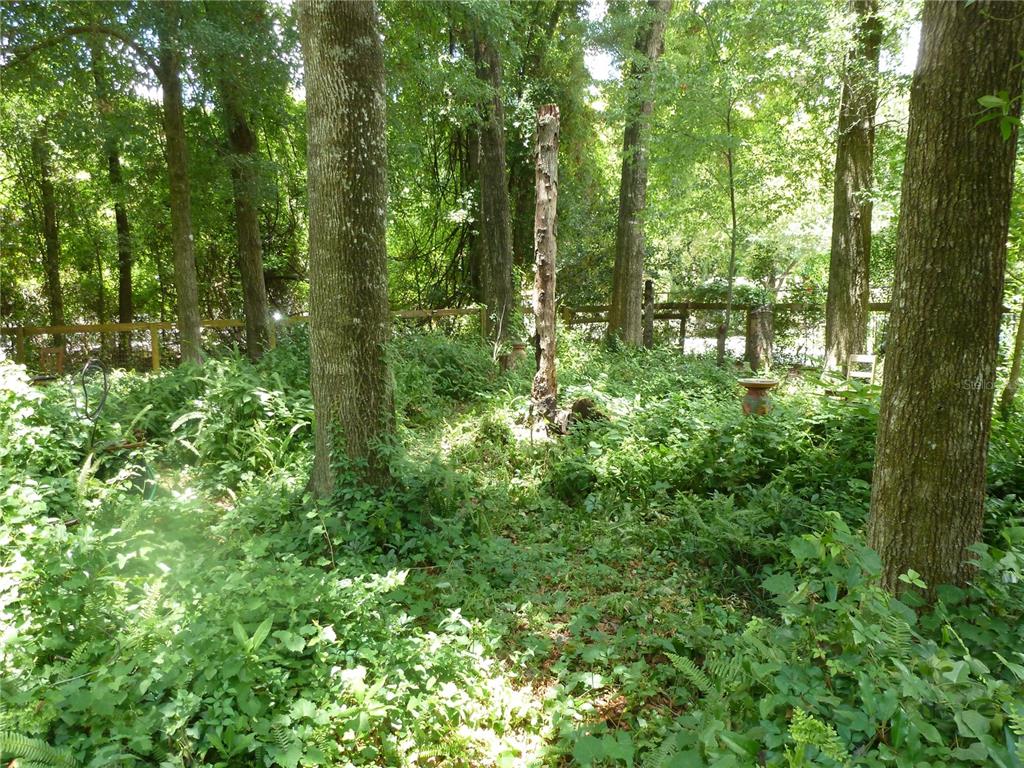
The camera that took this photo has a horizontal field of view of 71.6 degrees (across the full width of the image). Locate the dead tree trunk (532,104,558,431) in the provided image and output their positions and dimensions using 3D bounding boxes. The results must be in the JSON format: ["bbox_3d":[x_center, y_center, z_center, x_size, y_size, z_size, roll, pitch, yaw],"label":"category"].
[{"bbox_3d":[0.373,-1.257,7.800,0.270,3.468,0.260,0,8,0],"label":"dead tree trunk"}]

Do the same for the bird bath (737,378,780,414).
[{"bbox_3d":[2.769,0.181,8.008,0.450,0.469,0.450,0,8,0],"label":"bird bath"}]

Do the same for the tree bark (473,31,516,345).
[{"bbox_3d":[-0.291,-3.225,11.962,0.500,5.275,0.460,-2,8,0],"label":"tree bark"}]

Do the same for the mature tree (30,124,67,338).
[{"bbox_3d":[-9.011,-2.767,13.800,0.300,4.250,0.300,0,9,0],"label":"mature tree"}]

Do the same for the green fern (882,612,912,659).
[{"bbox_3d":[1.528,1.004,2.822,0.130,0.186,0.120,0,8,0],"label":"green fern"}]

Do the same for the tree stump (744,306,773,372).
[{"bbox_3d":[3.945,-0.690,11.317,0.370,1.086,0.350,0,8,0],"label":"tree stump"}]

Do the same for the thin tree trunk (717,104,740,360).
[{"bbox_3d":[3.461,-2.338,11.383,0.200,4.277,0.170,-1,8,0],"label":"thin tree trunk"}]

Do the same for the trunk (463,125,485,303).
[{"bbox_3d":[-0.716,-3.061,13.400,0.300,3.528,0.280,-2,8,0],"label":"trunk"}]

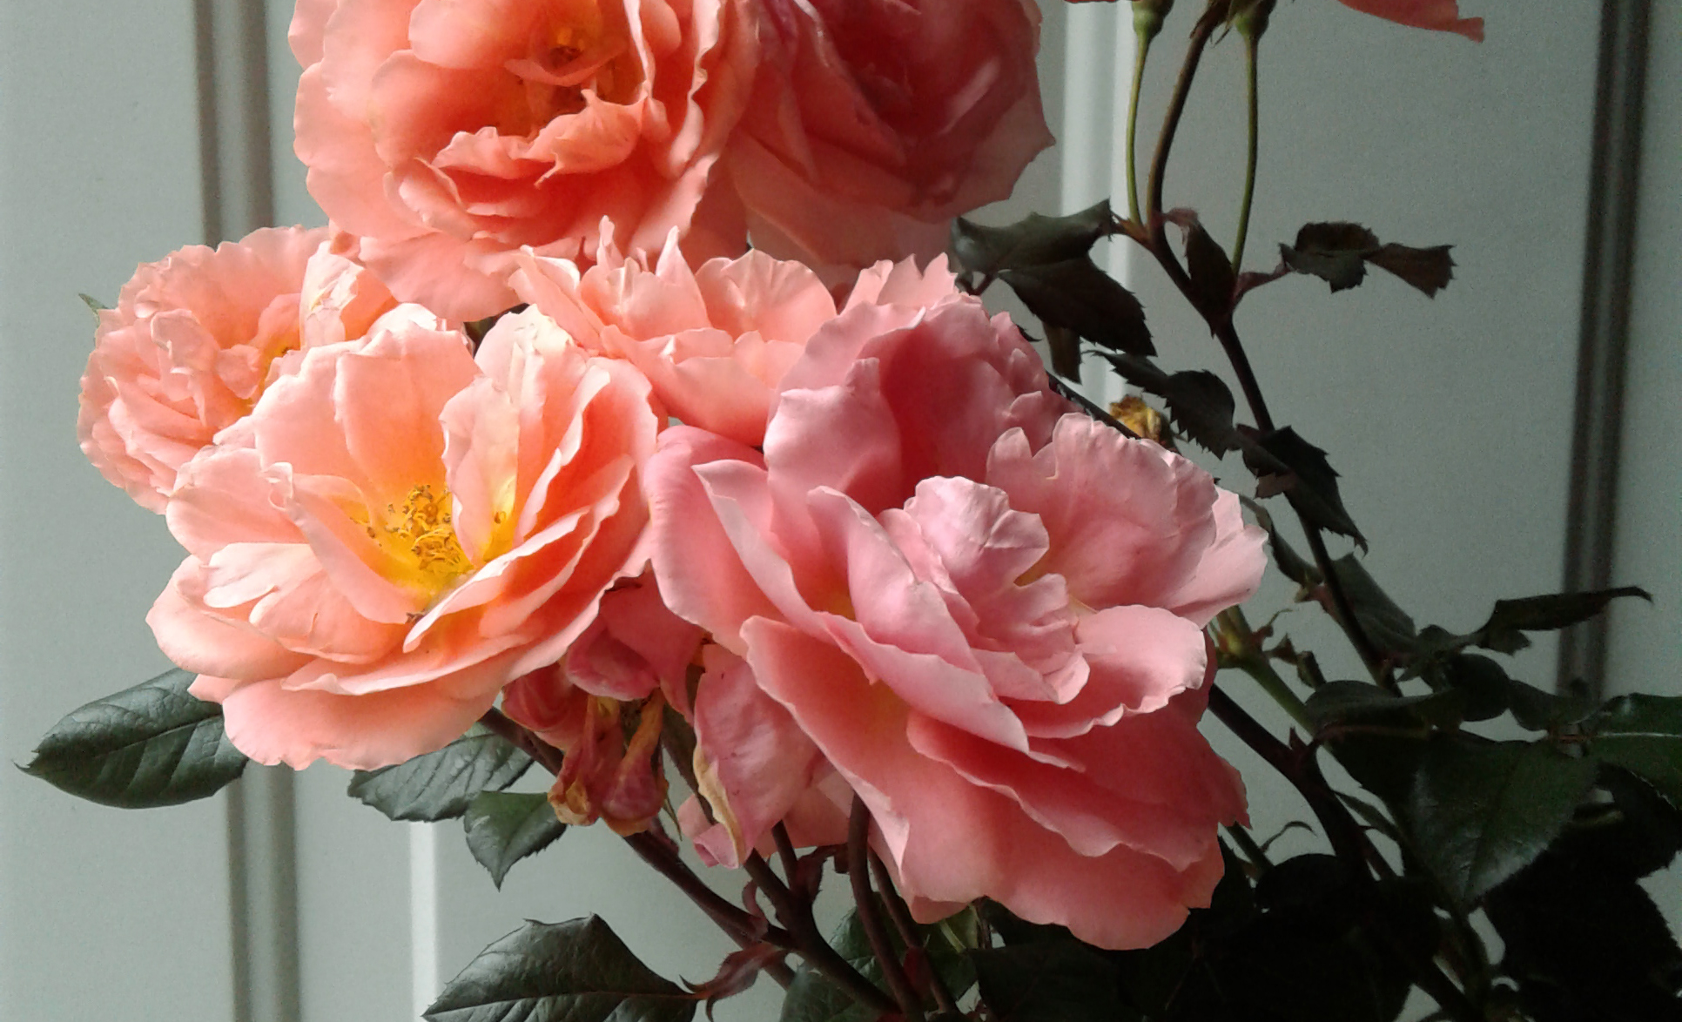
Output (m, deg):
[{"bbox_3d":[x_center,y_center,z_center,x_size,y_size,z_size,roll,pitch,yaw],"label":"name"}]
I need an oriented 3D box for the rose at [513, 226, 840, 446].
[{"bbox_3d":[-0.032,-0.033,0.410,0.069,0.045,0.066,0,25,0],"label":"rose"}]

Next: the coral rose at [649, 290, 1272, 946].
[{"bbox_3d":[0.020,0.018,0.360,0.100,0.060,0.100,4,53,-5],"label":"coral rose"}]

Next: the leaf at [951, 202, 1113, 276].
[{"bbox_3d":[0.038,-0.054,0.410,0.032,0.011,0.024,0,26,0],"label":"leaf"}]

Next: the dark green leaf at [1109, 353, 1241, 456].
[{"bbox_3d":[0.069,-0.022,0.430,0.034,0.010,0.019,36,41,5],"label":"dark green leaf"}]

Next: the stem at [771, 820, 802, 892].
[{"bbox_3d":[-0.010,0.063,0.380,0.004,0.015,0.004,-18,3,1],"label":"stem"}]

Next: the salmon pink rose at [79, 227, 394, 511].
[{"bbox_3d":[-0.127,-0.029,0.440,0.070,0.070,0.050,-10,-36,14],"label":"salmon pink rose"}]

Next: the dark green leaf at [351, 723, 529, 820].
[{"bbox_3d":[-0.076,0.048,0.395,0.036,0.020,0.012,2,23,5],"label":"dark green leaf"}]

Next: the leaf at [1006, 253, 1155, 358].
[{"bbox_3d":[0.050,-0.043,0.430,0.037,0.010,0.021,31,50,7],"label":"leaf"}]

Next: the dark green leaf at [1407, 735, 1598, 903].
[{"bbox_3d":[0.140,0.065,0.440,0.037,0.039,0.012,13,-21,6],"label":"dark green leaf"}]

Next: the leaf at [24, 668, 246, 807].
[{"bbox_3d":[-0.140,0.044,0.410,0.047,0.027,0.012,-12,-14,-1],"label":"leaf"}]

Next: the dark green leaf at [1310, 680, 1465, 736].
[{"bbox_3d":[0.105,0.038,0.400,0.029,0.009,0.020,1,15,6],"label":"dark green leaf"}]

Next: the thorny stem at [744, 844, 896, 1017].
[{"bbox_3d":[-0.004,0.081,0.400,0.010,0.043,0.010,-43,12,0],"label":"thorny stem"}]

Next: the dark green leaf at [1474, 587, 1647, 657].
[{"bbox_3d":[0.153,0.024,0.440,0.039,0.012,0.020,3,18,-9],"label":"dark green leaf"}]

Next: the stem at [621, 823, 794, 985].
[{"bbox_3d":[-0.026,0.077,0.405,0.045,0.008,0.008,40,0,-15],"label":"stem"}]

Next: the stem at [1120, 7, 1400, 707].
[{"bbox_3d":[0.084,-0.032,0.410,0.035,0.138,0.030,-14,6,1],"label":"stem"}]

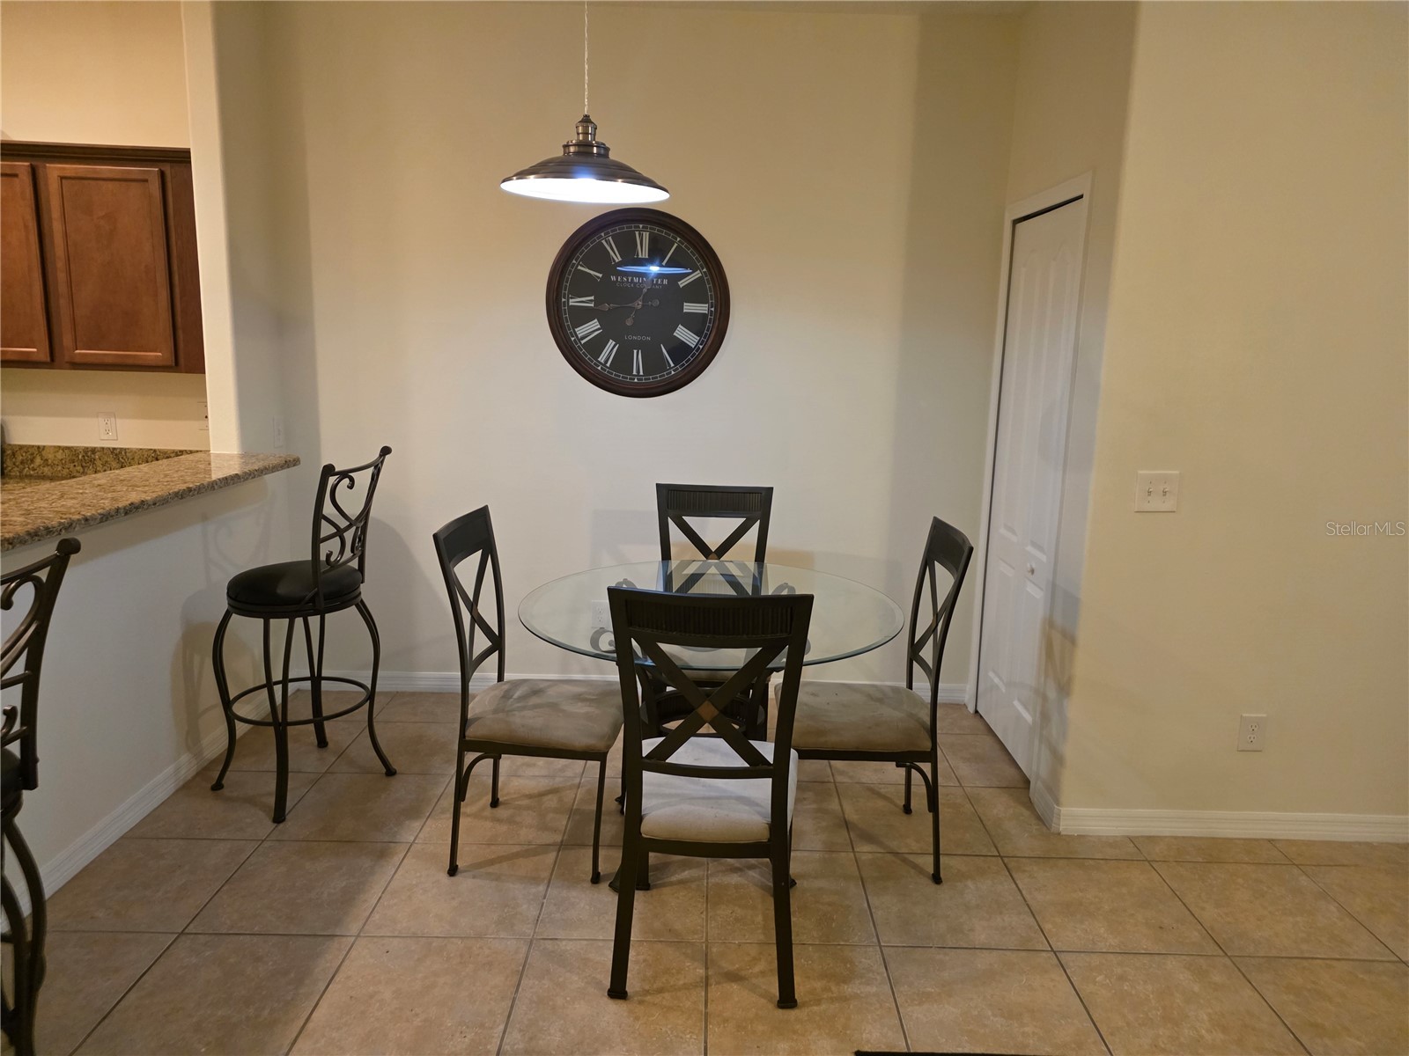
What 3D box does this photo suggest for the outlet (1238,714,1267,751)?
[{"bbox_3d":[1.735,0.649,2.971,0.078,0.122,0.009,1,12,0],"label":"outlet"}]

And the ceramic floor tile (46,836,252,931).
[{"bbox_3d":[-1.593,1.016,2.687,0.455,0.010,0.455,1,12,0],"label":"ceramic floor tile"}]

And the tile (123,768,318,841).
[{"bbox_3d":[-1.600,0.930,3.159,0.455,0.010,0.455,1,12,0],"label":"tile"}]

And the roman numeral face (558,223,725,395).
[{"bbox_3d":[-0.257,-0.890,3.738,0.660,0.660,0.020,1,12,0],"label":"roman numeral face"}]

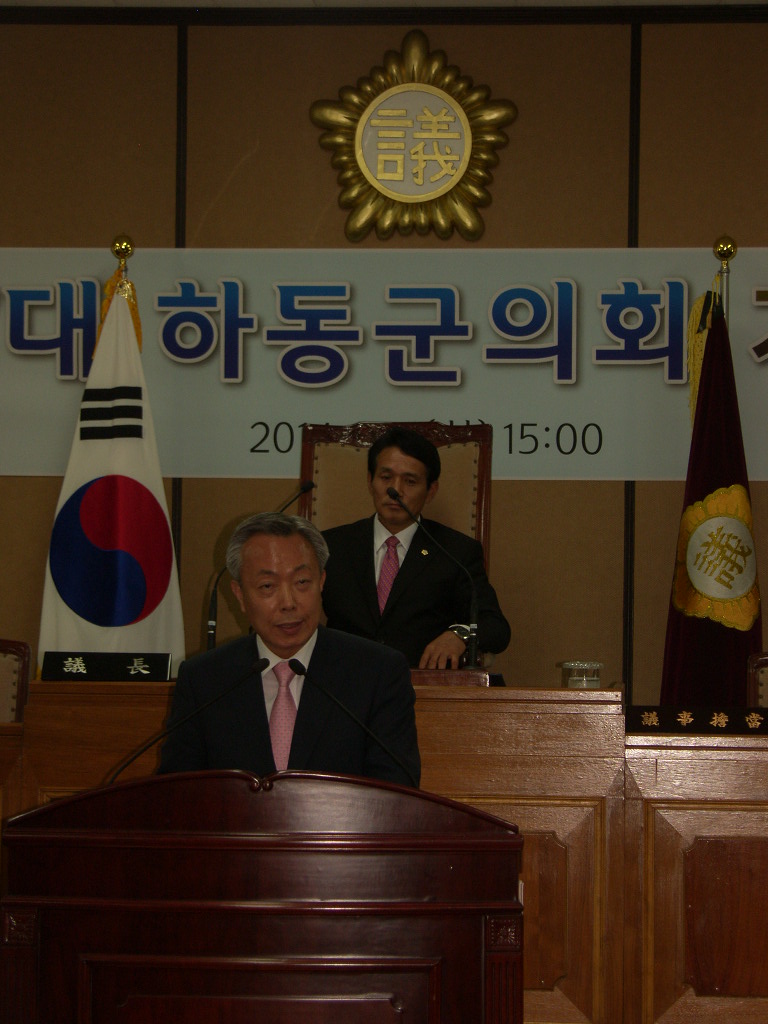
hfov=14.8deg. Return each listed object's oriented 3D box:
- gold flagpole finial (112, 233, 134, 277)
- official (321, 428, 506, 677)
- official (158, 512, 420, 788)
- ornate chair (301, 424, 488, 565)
[{"bbox_3d":[-0.691,-0.683,7.850,0.060,0.116,0.060,1,-1,5],"label":"gold flagpole finial"},{"bbox_3d":[0.049,0.440,6.909,0.540,1.280,0.820,0,-1,14],"label":"official"},{"bbox_3d":[-0.178,0.831,5.186,0.520,1.660,0.420,1,-1,6],"label":"official"},{"bbox_3d":[0.020,0.427,7.189,0.580,1.300,0.680,1,-1,7],"label":"ornate chair"}]

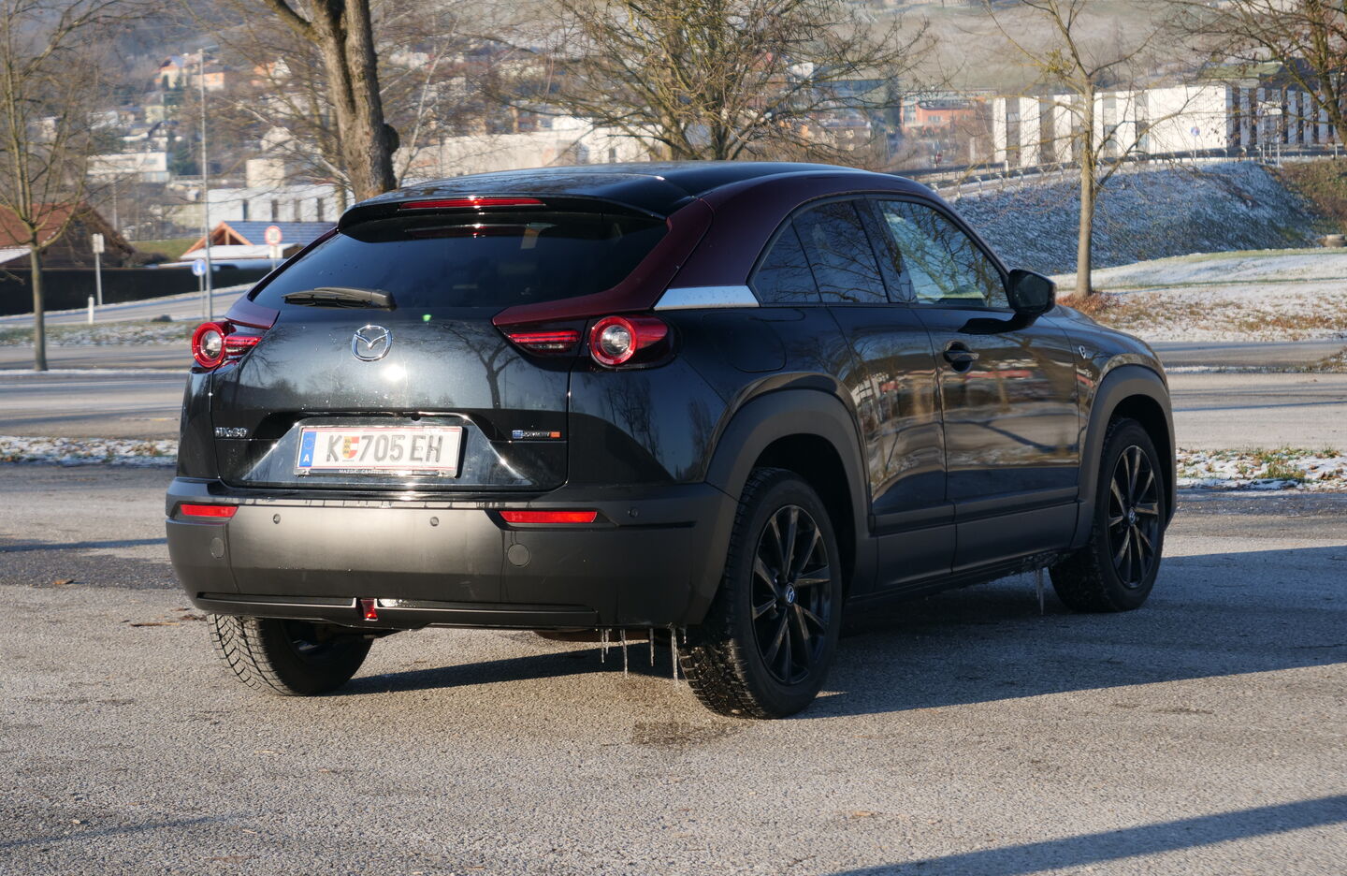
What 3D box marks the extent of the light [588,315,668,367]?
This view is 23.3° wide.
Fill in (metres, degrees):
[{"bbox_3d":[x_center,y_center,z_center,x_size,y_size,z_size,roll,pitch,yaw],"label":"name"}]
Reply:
[{"bbox_3d":[-0.119,-0.258,8.673,0.202,0.131,0.114,0,3,17],"label":"light"}]

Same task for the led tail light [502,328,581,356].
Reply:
[{"bbox_3d":[-0.349,-0.261,8.673,0.194,0.075,0.050,-1,3,13],"label":"led tail light"}]

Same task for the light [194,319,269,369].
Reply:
[{"bbox_3d":[-1.249,-0.262,9.225,0.392,0.131,0.104,2,4,43],"label":"light"}]

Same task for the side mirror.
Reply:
[{"bbox_3d":[1.159,-0.470,10.502,0.185,0.148,0.125,0,4,29],"label":"side mirror"}]

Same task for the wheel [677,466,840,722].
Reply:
[{"bbox_3d":[0.241,0.431,9.126,0.225,0.685,0.690,0,4,29],"label":"wheel"}]

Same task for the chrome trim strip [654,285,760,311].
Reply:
[{"bbox_3d":[0.083,-0.383,8.972,0.046,0.065,0.499,1,4,35],"label":"chrome trim strip"}]

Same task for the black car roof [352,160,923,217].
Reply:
[{"bbox_3d":[-0.173,-0.747,9.991,1.150,0.160,1.700,0,4,29],"label":"black car roof"}]

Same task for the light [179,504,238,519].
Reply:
[{"bbox_3d":[-1.294,0.202,9.101,0.261,0.042,0.028,2,4,43],"label":"light"}]

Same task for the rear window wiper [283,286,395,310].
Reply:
[{"bbox_3d":[-0.936,-0.375,9.036,0.415,0.065,0.060,1,4,39],"label":"rear window wiper"}]

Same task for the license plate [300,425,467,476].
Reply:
[{"bbox_3d":[-0.799,0.032,8.858,0.525,0.128,0.020,0,-14,29],"label":"license plate"}]

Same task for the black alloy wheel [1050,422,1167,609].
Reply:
[{"bbox_3d":[1.515,0.271,11.449,0.225,0.685,0.690,0,4,29],"label":"black alloy wheel"}]

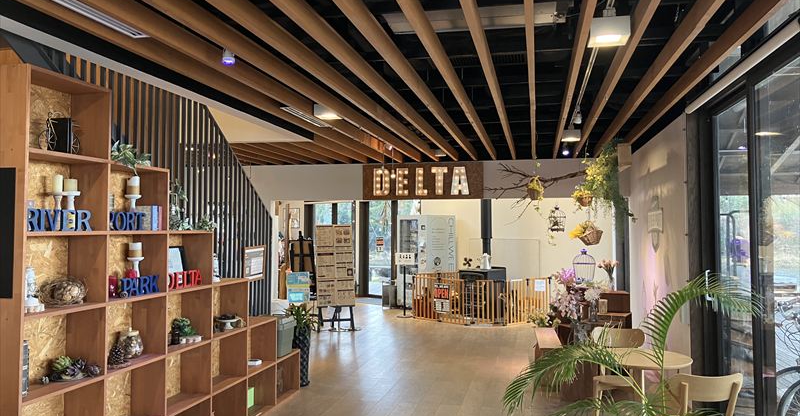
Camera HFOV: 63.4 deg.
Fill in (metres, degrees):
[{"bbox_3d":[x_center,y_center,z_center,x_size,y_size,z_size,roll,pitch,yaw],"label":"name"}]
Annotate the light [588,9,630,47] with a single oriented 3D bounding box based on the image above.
[{"bbox_3d":[1.216,-1.037,3.761,0.217,0.145,0.215,0,-2,12],"label":"light"}]

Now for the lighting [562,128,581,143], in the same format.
[{"bbox_3d":[2.066,-0.880,7.776,0.217,0.125,0.217,0,-2,12],"label":"lighting"}]

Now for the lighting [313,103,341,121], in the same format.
[{"bbox_3d":[-0.700,-0.941,6.316,0.220,0.120,0.220,0,-2,12],"label":"lighting"}]

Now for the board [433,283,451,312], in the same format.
[{"bbox_3d":[0.702,1.505,10.820,0.340,0.480,0.030,-2,-3,44],"label":"board"}]

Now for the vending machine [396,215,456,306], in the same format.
[{"bbox_3d":[0.532,1.068,12.940,0.790,1.830,0.850,2,-3,-43],"label":"vending machine"}]

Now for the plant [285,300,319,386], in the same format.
[{"bbox_3d":[-0.943,1.342,6.384,0.340,0.820,0.340,0,-2,0],"label":"plant"}]

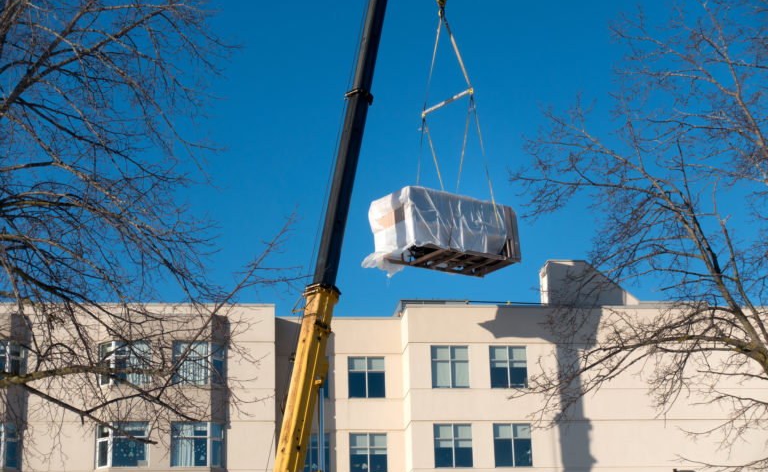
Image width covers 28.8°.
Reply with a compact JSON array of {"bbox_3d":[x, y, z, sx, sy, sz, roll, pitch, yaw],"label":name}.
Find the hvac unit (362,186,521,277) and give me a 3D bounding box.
[{"bbox_3d":[2.691,-0.097,64.574,6.412,2.574,2.408,9,-22,-40],"label":"hvac unit"}]

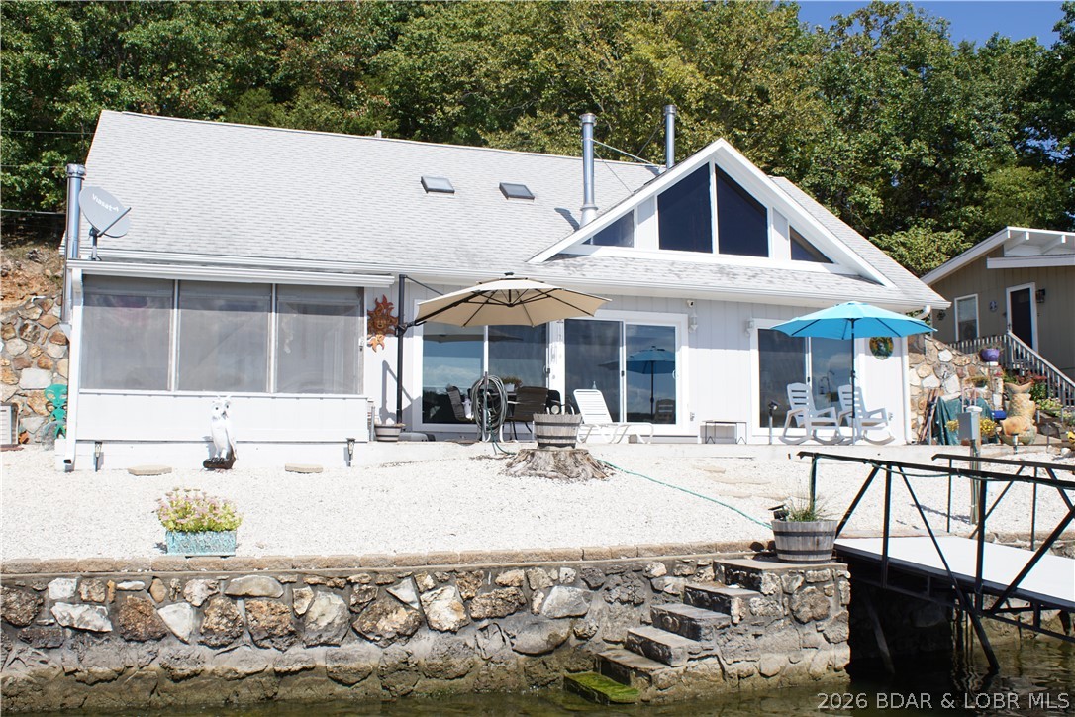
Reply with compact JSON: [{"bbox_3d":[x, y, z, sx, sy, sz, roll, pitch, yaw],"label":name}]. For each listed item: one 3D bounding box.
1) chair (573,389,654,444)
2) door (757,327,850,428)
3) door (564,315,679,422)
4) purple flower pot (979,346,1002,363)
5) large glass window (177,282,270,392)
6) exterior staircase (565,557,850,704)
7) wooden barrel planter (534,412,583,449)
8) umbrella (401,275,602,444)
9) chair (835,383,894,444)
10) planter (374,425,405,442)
[{"bbox_3d":[1.194,0.922,15.356,0.640,0.840,1.350,3,-7,-31],"label":"chair"},{"bbox_3d":[5.353,0.401,19.502,2.279,2.015,0.100,2,-6,-18],"label":"door"},{"bbox_3d":[1.528,0.243,17.894,2.280,2.000,0.120,2,-6,-19],"label":"door"},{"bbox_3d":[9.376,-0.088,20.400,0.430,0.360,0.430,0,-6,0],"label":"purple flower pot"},{"bbox_3d":[-4.068,-0.271,12.817,1.190,1.432,0.100,2,-6,-16],"label":"large glass window"},{"bbox_3d":[1.570,2.457,9.086,2.449,1.072,0.900,2,-6,-18],"label":"exterior staircase"},{"bbox_3d":[0.261,0.942,12.669,0.640,0.450,0.640,0,-6,0],"label":"wooden barrel planter"},{"bbox_3d":[-0.537,-0.005,15.045,3.200,2.620,3.000,1,-6,-10],"label":"umbrella"},{"bbox_3d":[5.507,0.954,16.707,0.690,1.030,0.900,2,-6,-18],"label":"chair"},{"bbox_3d":[-2.053,1.057,13.661,0.400,0.245,0.400,2,-6,-17],"label":"planter"}]

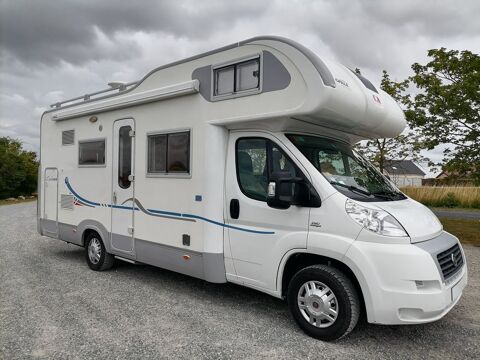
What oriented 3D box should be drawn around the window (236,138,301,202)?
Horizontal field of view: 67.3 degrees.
[{"bbox_3d":[0.289,-0.108,3.685,0.940,0.670,0.090,1,0,40],"label":"window"}]

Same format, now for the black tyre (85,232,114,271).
[{"bbox_3d":[-2.210,1.095,5.751,0.670,0.670,0.215,1,0,40],"label":"black tyre"}]

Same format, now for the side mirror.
[{"bbox_3d":[0.401,0.091,3.313,0.150,0.340,0.340,1,0,40],"label":"side mirror"}]

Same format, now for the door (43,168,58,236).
[{"bbox_3d":[-3.408,0.398,6.548,0.547,1.205,0.050,1,0,40],"label":"door"}]

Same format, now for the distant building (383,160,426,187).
[{"bbox_3d":[34.047,-1.159,76.000,9.000,5.700,7.500,1,0,-16],"label":"distant building"}]

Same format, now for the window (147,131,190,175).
[{"bbox_3d":[-0.867,-0.309,4.412,0.847,0.571,0.060,1,0,40],"label":"window"}]

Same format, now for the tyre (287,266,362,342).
[{"bbox_3d":[0.761,1.123,3.332,0.680,0.670,0.215,1,0,40],"label":"tyre"}]

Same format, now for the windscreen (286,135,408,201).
[{"bbox_3d":[1.255,-0.127,4.099,1.690,1.020,0.180,1,-45,-50],"label":"windscreen"}]

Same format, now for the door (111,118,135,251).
[{"bbox_3d":[-1.618,0.078,5.043,0.537,1.798,0.060,1,0,40],"label":"door"}]

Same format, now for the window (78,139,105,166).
[{"bbox_3d":[-2.288,-0.405,5.614,0.856,0.426,0.060,1,0,40],"label":"window"}]

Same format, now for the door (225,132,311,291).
[{"bbox_3d":[0.267,0.292,3.686,1.060,1.630,0.160,1,0,40],"label":"door"}]

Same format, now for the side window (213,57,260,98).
[{"bbox_3d":[-0.032,-1.047,3.715,0.684,0.359,0.060,1,0,40],"label":"side window"}]

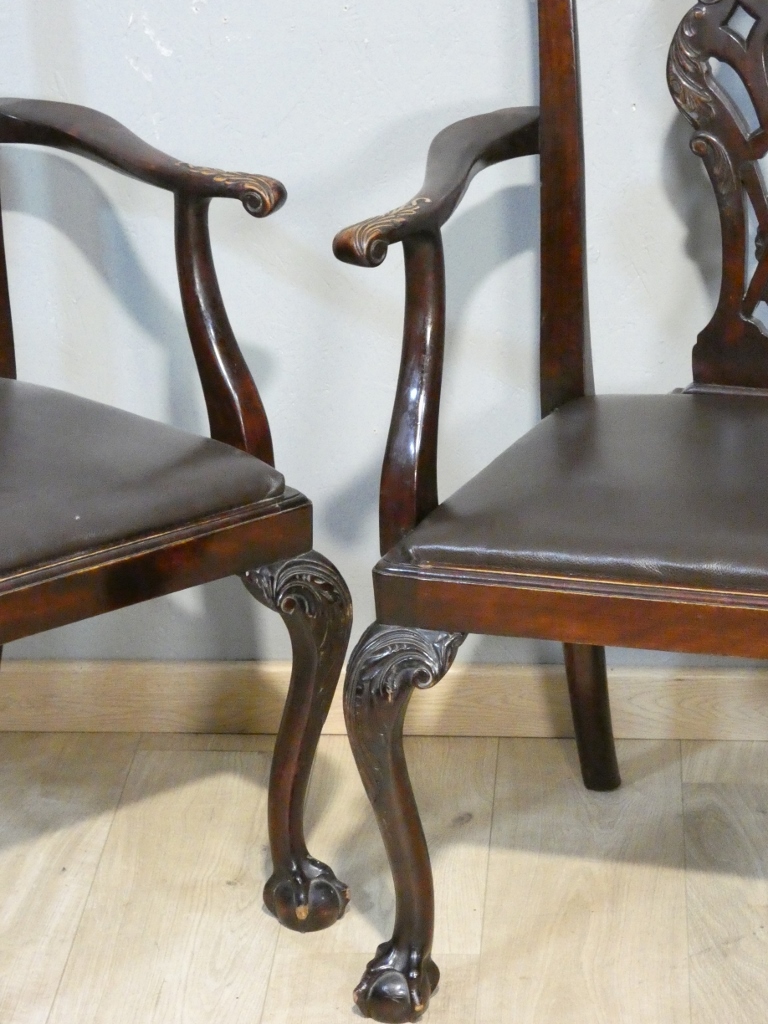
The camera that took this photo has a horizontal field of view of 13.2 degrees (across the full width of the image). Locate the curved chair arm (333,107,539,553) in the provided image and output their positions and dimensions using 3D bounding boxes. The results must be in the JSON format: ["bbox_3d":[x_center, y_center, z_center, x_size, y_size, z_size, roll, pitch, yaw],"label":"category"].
[{"bbox_3d":[0.047,-0.180,3.149,0.107,0.305,0.466,5,22,15],"label":"curved chair arm"}]

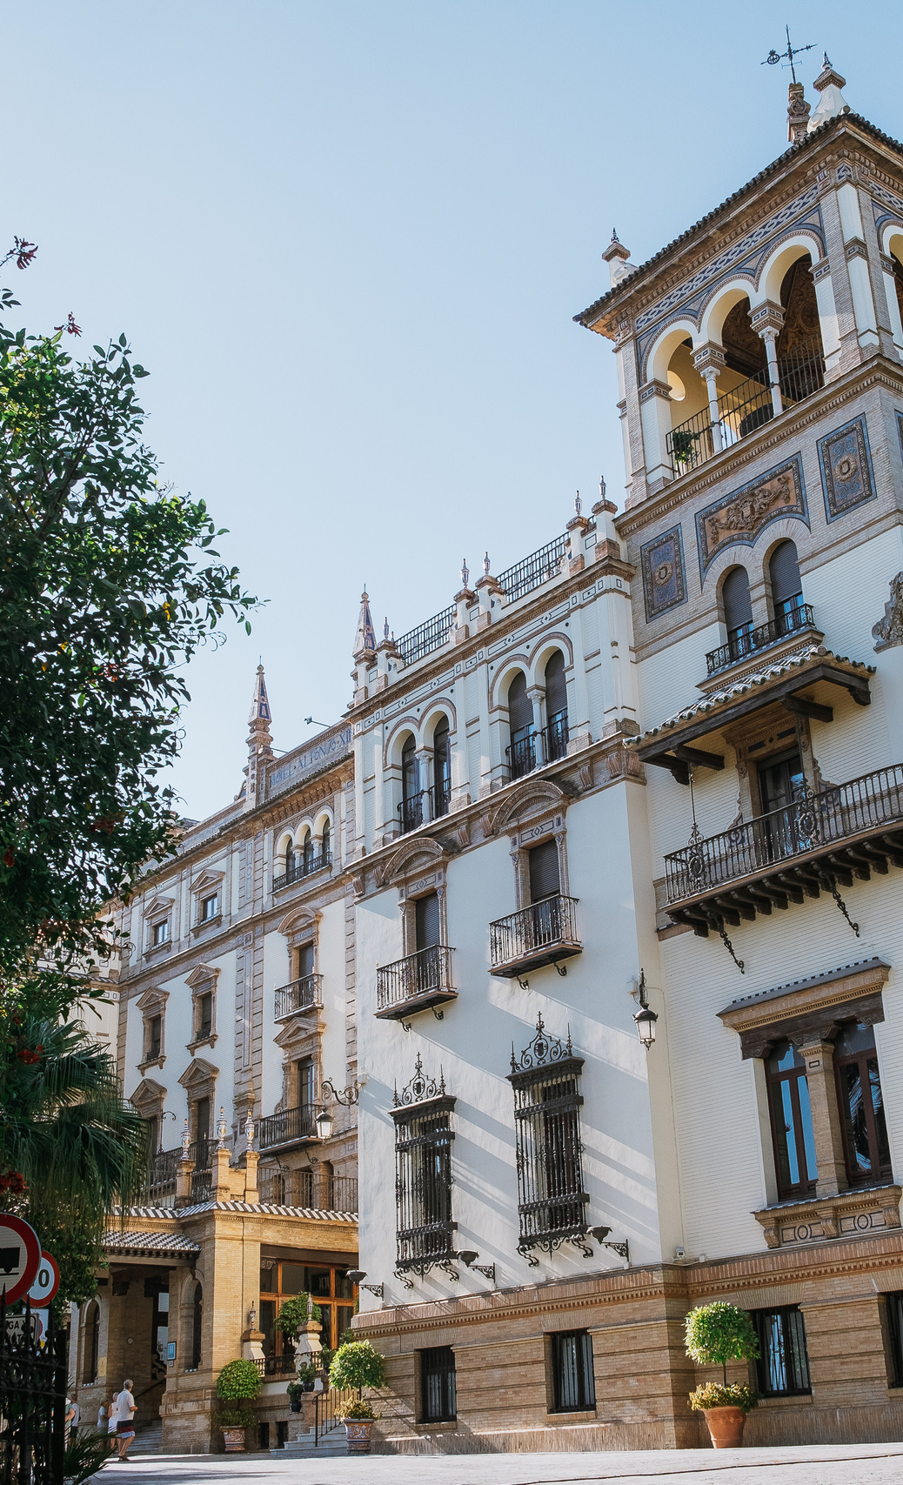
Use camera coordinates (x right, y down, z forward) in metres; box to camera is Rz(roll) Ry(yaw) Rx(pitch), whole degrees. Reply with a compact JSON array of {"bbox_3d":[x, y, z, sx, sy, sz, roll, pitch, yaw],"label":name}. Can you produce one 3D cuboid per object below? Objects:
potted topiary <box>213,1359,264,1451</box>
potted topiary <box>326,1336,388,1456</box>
[{"bbox_3d":[-5.432,16.925,42.755,1.280,2.270,1.280,-2,-24,-1],"label":"potted topiary"},{"bbox_3d":[-1.949,13.731,35.152,1.270,2.250,1.270,-2,-24,-1],"label":"potted topiary"}]

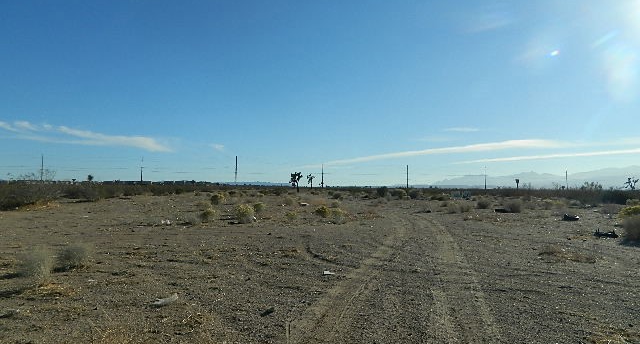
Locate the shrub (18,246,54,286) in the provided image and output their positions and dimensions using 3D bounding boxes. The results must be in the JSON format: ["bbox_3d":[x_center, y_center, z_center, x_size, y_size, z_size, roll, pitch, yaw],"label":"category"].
[{"bbox_3d":[-4.713,1.512,7.657,0.563,0.572,0.535,0,-2,0],"label":"shrub"}]

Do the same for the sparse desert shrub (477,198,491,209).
[{"bbox_3d":[12.055,2.385,34.079,1.032,0.715,0.981,0,-2,0],"label":"sparse desert shrub"}]

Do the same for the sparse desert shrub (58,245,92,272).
[{"bbox_3d":[-4.537,1.591,8.525,0.609,0.470,0.578,0,-2,0],"label":"sparse desert shrub"}]

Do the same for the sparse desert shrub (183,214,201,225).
[{"bbox_3d":[-5.227,1.930,18.876,0.694,0.429,0.660,0,-2,0],"label":"sparse desert shrub"}]

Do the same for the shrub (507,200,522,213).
[{"bbox_3d":[12.235,2.207,29.149,1.009,0.757,0.959,0,-2,0],"label":"shrub"}]

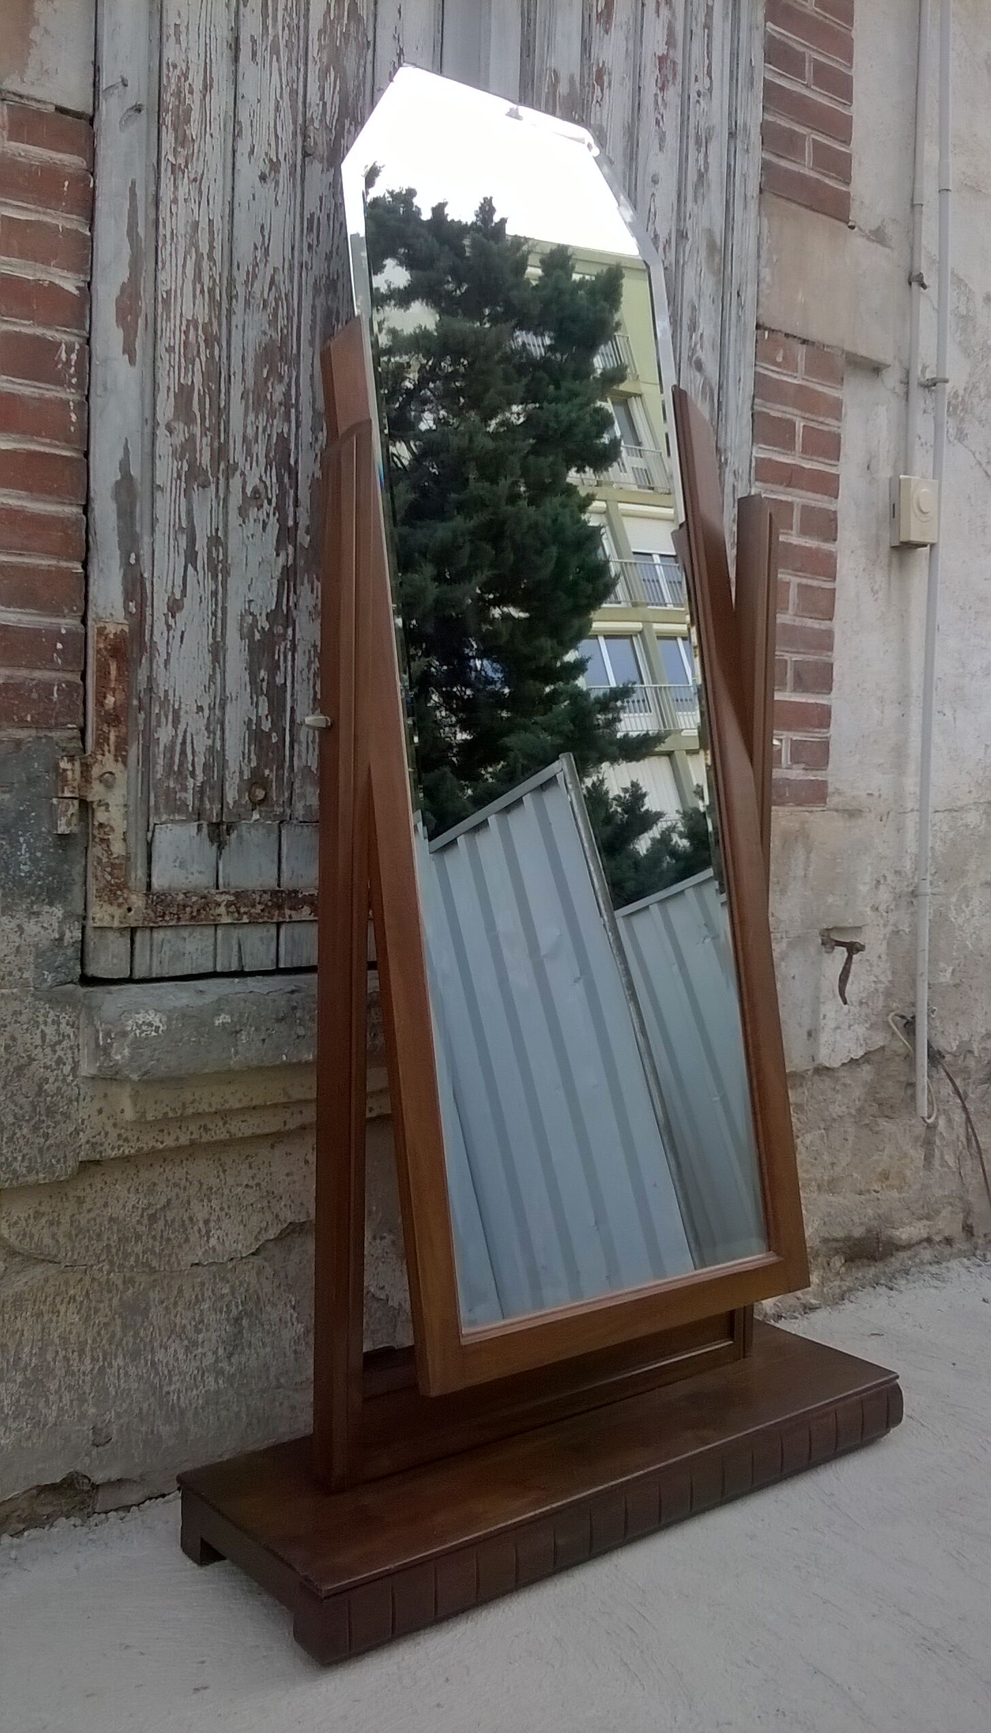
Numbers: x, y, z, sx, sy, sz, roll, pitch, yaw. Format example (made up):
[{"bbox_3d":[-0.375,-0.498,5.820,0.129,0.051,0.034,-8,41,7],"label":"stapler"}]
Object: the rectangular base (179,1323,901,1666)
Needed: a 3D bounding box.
[{"bbox_3d":[0.098,0.760,2.000,0.956,0.080,0.328,-2,5,-38],"label":"rectangular base"}]

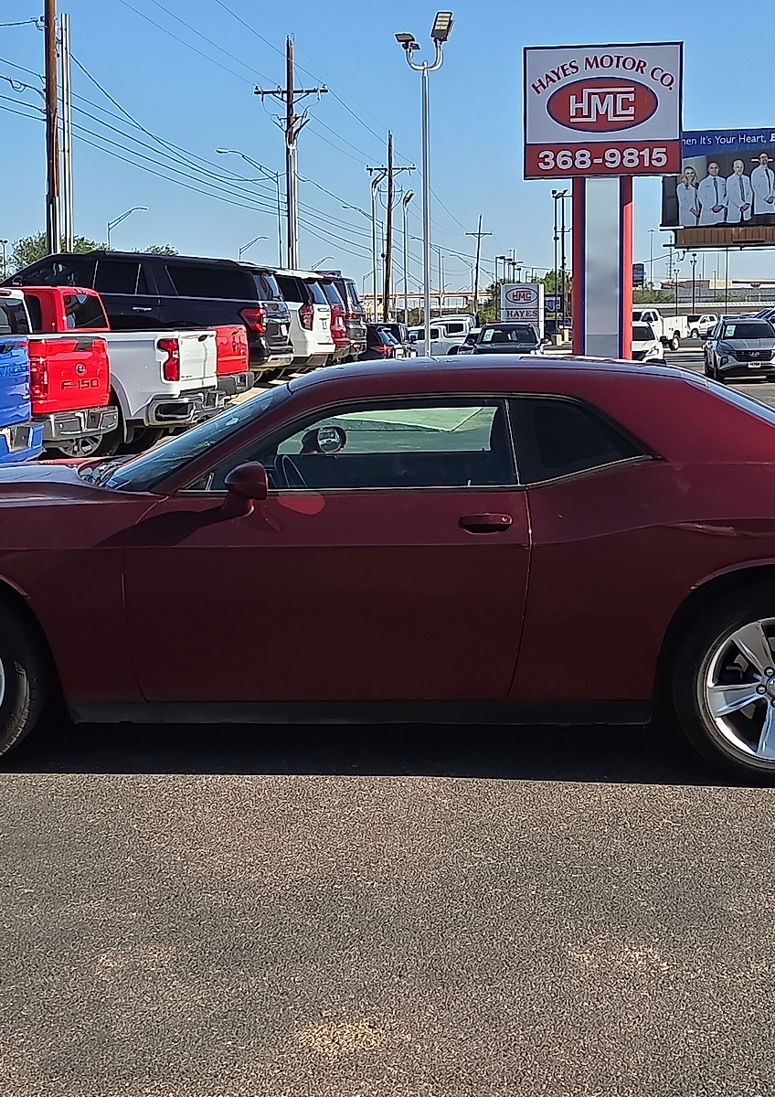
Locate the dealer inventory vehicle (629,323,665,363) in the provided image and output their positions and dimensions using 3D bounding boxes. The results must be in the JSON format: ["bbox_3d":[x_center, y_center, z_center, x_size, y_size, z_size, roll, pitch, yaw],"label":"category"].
[{"bbox_3d":[7.004,-5.680,51.105,1.860,1.690,4.600,0,7,7],"label":"dealer inventory vehicle"}]

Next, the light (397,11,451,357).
[{"bbox_3d":[0.731,-6.582,34.486,1.050,7.500,0.700,-1,7,-6],"label":"light"}]

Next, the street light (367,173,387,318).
[{"bbox_3d":[-0.407,-12.561,78.479,0.680,8.200,0.400,0,7,8],"label":"street light"}]

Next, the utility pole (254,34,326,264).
[{"bbox_3d":[-3.242,-11.731,61.002,2.450,11.300,0.400,0,7,7],"label":"utility pole"}]

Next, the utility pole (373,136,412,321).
[{"bbox_3d":[0.005,-15.402,90.202,2.450,11.300,0.400,2,7,7],"label":"utility pole"}]

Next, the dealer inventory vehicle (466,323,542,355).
[{"bbox_3d":[3.176,-5.023,46.105,1.850,1.630,4.500,0,7,6],"label":"dealer inventory vehicle"}]

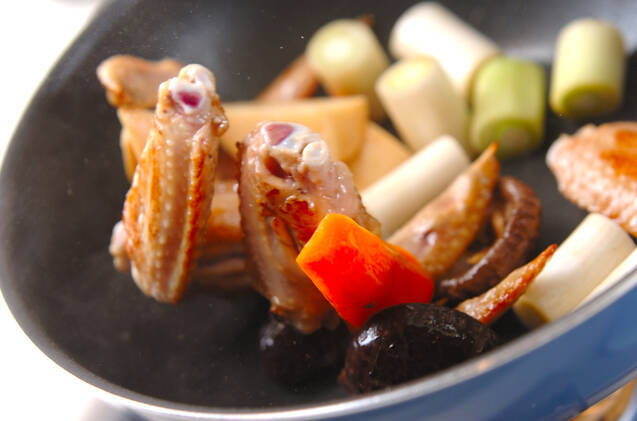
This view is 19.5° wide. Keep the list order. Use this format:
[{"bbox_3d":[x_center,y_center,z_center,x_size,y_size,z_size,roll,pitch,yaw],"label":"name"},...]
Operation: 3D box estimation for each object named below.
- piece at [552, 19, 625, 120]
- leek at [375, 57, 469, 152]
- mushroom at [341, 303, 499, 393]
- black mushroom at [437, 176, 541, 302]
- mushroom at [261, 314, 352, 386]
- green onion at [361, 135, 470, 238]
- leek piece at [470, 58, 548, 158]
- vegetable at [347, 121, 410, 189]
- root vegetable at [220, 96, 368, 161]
[{"bbox_3d":[0.084,-0.044,0.577,0.021,0.021,0.025,13,62,-16],"label":"piece"},{"bbox_3d":[0.033,-0.034,0.592,0.021,0.028,0.021,-23,27,10],"label":"leek"},{"bbox_3d":[0.027,0.038,0.522,0.044,0.018,0.040,-16,37,5],"label":"mushroom"},{"bbox_3d":[0.047,0.006,0.548,0.038,0.016,0.040,24,80,52],"label":"black mushroom"},{"bbox_3d":[-0.003,0.039,0.550,0.033,0.018,0.032,-19,37,7],"label":"mushroom"},{"bbox_3d":[0.027,-0.007,0.567,0.039,0.014,0.014,-35,35,-3],"label":"green onion"},{"bbox_3d":[0.060,-0.032,0.580,0.022,0.022,0.025,13,57,-16],"label":"leek piece"},{"bbox_3d":[0.019,-0.017,0.588,0.030,0.024,0.027,-36,38,-14],"label":"vegetable"},{"bbox_3d":[-0.008,-0.026,0.602,0.049,0.021,0.021,-13,39,16],"label":"root vegetable"}]

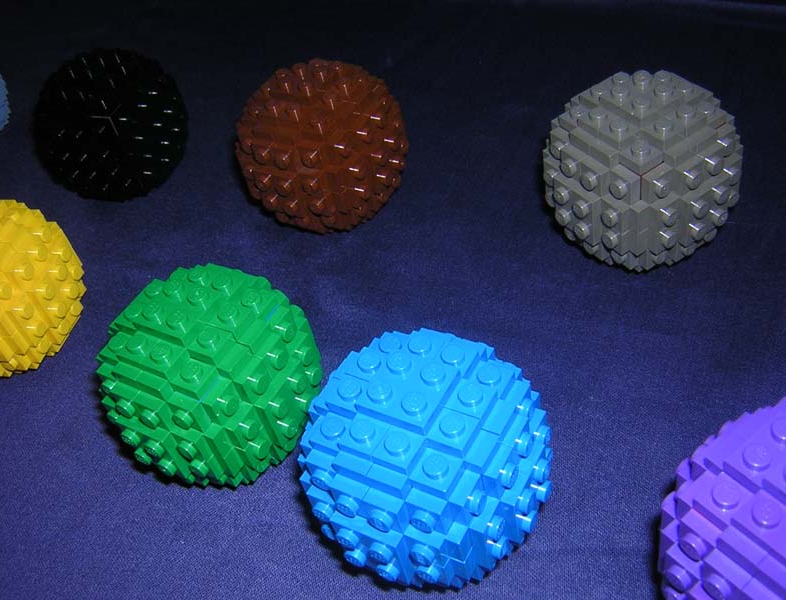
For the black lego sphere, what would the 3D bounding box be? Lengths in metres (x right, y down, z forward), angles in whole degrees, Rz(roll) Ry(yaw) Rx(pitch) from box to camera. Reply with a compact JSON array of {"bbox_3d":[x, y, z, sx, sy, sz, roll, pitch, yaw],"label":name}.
[{"bbox_3d":[-0.108,-0.067,0.322,0.056,0.056,0.056,6,50,19],"label":"black lego sphere"}]

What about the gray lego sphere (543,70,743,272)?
[{"bbox_3d":[0.073,-0.038,0.245,0.056,0.056,0.056,-7,46,8],"label":"gray lego sphere"}]

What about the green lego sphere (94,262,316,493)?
[{"bbox_3d":[-0.047,0.019,0.217,0.056,0.056,0.056,-7,46,8],"label":"green lego sphere"}]

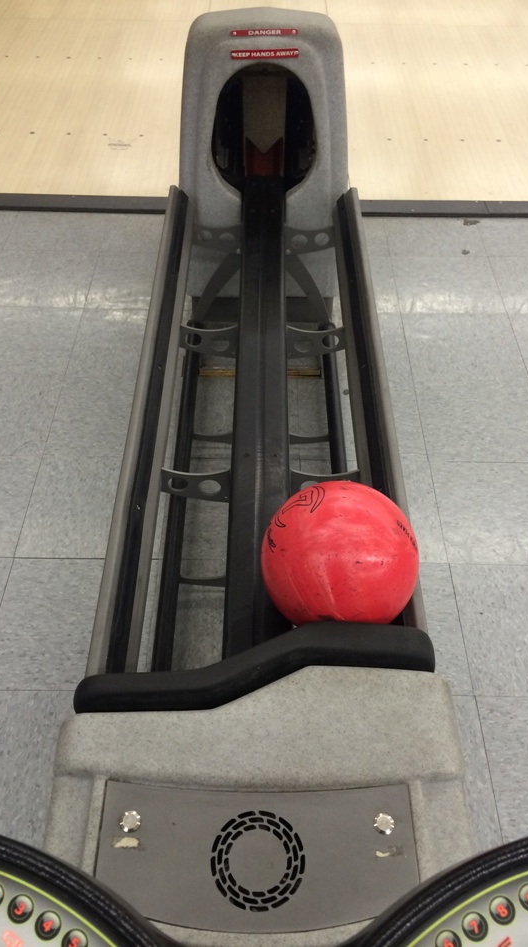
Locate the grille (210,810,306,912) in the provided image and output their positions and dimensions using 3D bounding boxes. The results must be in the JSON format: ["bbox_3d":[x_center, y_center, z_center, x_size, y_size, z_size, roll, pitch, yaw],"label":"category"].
[{"bbox_3d":[-0.006,0.420,0.890,0.102,0.006,0.102,1,51,0],"label":"grille"}]

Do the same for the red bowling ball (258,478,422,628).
[{"bbox_3d":[0.105,0.118,1.149,0.216,0.216,0.216,0,46,0],"label":"red bowling ball"}]

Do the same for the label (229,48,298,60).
[{"bbox_3d":[0.002,-0.933,1.828,0.151,0.018,0.003,1,40,0],"label":"label"}]

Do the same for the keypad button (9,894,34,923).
[{"bbox_3d":[-0.143,0.257,0.484,0.015,0.004,0.015,0,58,0],"label":"keypad button"}]

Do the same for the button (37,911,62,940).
[{"bbox_3d":[-0.126,0.264,0.479,0.015,0.004,0.015,0,58,0],"label":"button"}]

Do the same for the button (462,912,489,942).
[{"bbox_3d":[0.124,0.266,0.481,0.015,0.004,0.015,0,58,0],"label":"button"}]

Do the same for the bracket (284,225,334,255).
[{"bbox_3d":[0.110,-0.561,1.974,0.120,0.081,0.006,1,46,0],"label":"bracket"}]

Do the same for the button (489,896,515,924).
[{"bbox_3d":[0.147,0.270,0.506,0.016,0.004,0.016,1,59,0],"label":"button"}]

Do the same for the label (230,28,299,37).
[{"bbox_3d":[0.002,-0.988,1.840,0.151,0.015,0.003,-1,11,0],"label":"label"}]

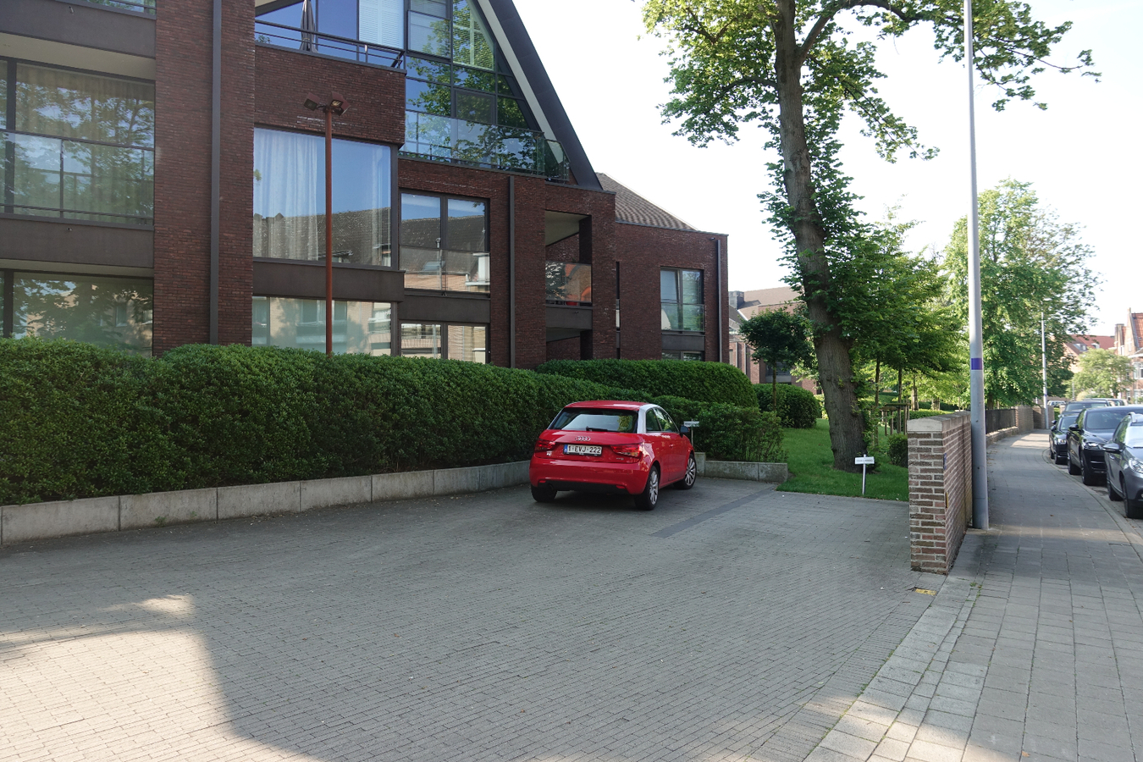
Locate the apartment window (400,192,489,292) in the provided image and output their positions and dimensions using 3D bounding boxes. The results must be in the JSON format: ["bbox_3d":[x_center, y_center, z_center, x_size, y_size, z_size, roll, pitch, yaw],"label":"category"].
[{"bbox_3d":[-3.073,-3.312,18.400,2.210,2.330,0.150,1,-3,-27],"label":"apartment window"}]

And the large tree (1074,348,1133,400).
[{"bbox_3d":[49.473,0.237,70.971,5.600,6.630,5.600,-2,-3,35],"label":"large tree"}]

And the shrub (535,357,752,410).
[{"bbox_3d":[1.776,0.559,18.273,5.500,2.100,1.800,1,-3,-27],"label":"shrub"}]

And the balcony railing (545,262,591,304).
[{"bbox_3d":[-0.130,-2.604,20.267,1.460,1.080,0.080,1,-3,-27],"label":"balcony railing"}]

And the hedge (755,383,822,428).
[{"bbox_3d":[9.654,1.109,34.618,3.300,2.010,2.600,1,-3,-27],"label":"hedge"}]

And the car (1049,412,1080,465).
[{"bbox_3d":[15.398,1.689,22.739,1.800,1.440,4.500,-2,-3,30],"label":"car"}]

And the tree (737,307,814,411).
[{"bbox_3d":[5.093,-0.015,18.978,1.900,3.530,1.900,-1,-2,15],"label":"tree"}]

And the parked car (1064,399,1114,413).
[{"bbox_3d":[19.158,1.650,28.173,1.820,1.770,4.500,-2,-3,31],"label":"parked car"}]

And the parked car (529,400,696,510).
[{"bbox_3d":[0.810,1.052,11.870,1.740,1.416,3.954,-1,-2,20],"label":"parked car"}]

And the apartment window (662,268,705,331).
[{"bbox_3d":[3.982,-2.907,27.400,1.920,2.320,0.150,1,-3,-27],"label":"apartment window"}]

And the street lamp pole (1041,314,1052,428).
[{"bbox_3d":[28.687,-0.845,46.149,0.200,7.500,0.200,-2,-3,30],"label":"street lamp pole"}]

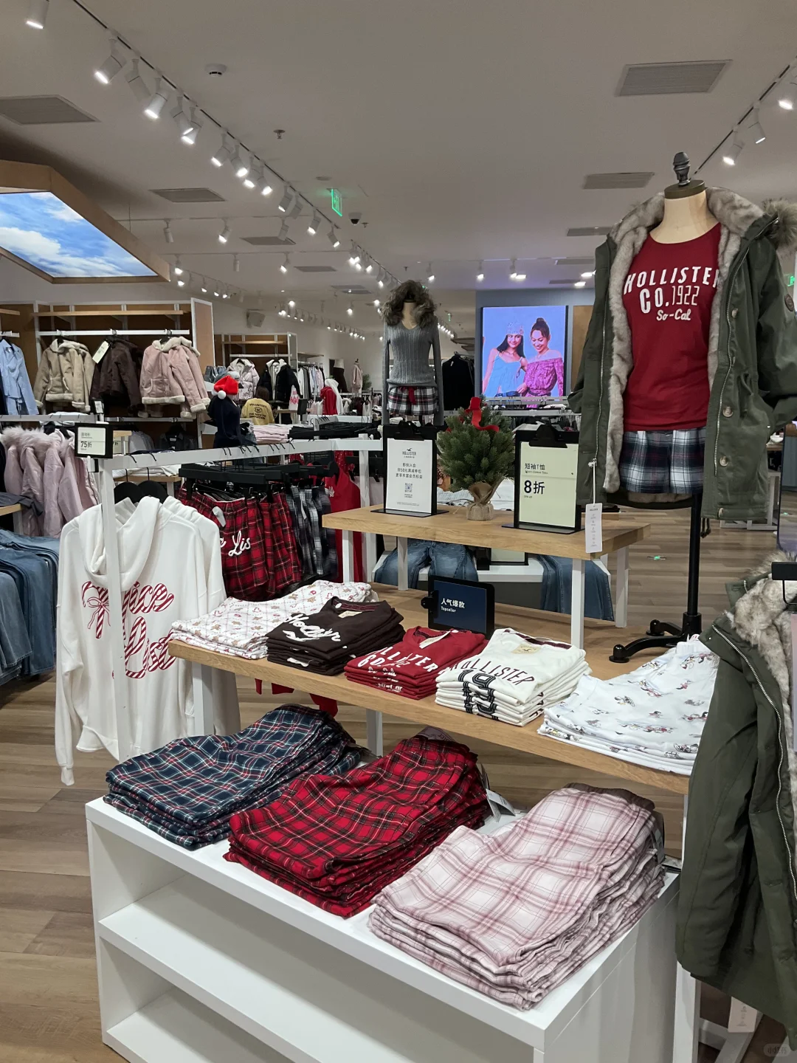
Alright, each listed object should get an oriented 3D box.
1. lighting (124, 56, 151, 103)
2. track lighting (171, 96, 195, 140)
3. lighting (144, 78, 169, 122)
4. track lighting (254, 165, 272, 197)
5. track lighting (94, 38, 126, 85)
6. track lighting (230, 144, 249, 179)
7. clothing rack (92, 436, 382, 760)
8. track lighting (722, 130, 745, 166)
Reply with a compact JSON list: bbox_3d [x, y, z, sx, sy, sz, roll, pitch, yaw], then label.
[{"bbox_3d":[-1.343,-2.326,4.580,0.140,0.220,0.080,-5,11,-25],"label":"lighting"},{"bbox_3d":[-1.228,-2.361,5.063,0.143,0.200,0.078,-2,9,-7],"label":"track lighting"},{"bbox_3d":[-1.288,-2.302,4.737,0.132,0.196,0.078,-3,10,-14],"label":"lighting"},{"bbox_3d":[-1.031,-2.675,6.780,0.140,0.210,0.080,2,10,15],"label":"track lighting"},{"bbox_3d":[-1.362,-2.222,4.210,0.144,0.201,0.078,-3,10,-12],"label":"track lighting"},{"bbox_3d":[-1.082,-2.517,6.059,0.142,0.200,0.078,4,10,26],"label":"track lighting"},{"bbox_3d":[-0.481,0.346,3.056,0.420,1.310,1.120,8,13,40],"label":"clothing rack"},{"bbox_3d":[2.221,-2.540,5.903,0.144,0.201,0.078,-2,9,-7],"label":"track lighting"}]

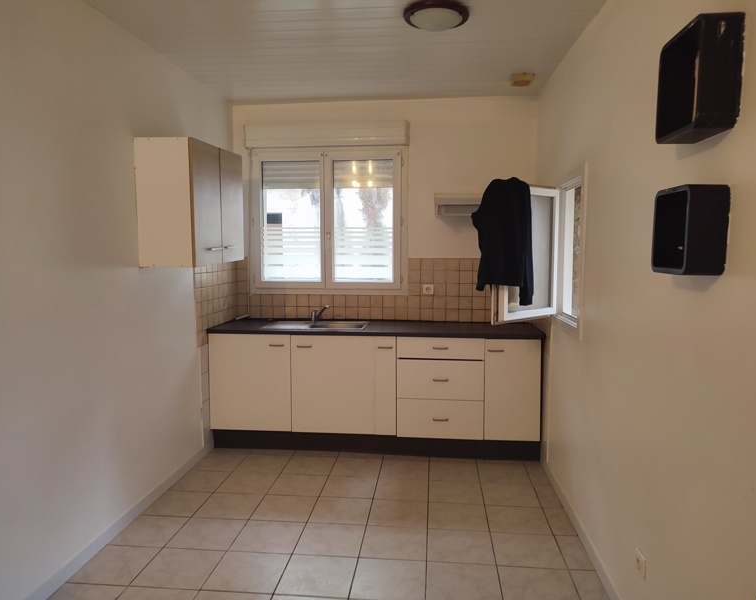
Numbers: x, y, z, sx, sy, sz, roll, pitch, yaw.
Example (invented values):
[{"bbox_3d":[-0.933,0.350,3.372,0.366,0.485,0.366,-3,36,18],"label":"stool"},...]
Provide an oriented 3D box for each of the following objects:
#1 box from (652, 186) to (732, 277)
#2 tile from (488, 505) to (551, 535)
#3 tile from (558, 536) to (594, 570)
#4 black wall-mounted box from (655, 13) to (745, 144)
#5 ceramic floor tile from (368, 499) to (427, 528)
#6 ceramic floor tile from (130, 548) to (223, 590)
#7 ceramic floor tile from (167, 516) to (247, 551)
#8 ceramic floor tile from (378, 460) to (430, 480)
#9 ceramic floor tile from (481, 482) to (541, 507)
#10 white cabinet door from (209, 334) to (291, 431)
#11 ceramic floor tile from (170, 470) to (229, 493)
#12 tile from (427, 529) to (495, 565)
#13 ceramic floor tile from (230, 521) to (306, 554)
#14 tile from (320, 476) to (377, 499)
[{"bbox_3d":[0.865,-0.189,1.547,0.100,0.233,0.226,1,5,6],"label":"box"},{"bbox_3d":[0.776,1.224,3.091,0.326,0.010,0.326,1,5,6],"label":"tile"},{"bbox_3d":[0.969,1.251,2.745,0.118,0.010,0.326,1,5,6],"label":"tile"},{"bbox_3d":[0.882,-0.594,1.535,0.108,0.282,0.235,1,4,6],"label":"black wall-mounted box"},{"bbox_3d":[0.115,1.184,3.066,0.316,0.010,0.311,1,5,6],"label":"ceramic floor tile"},{"bbox_3d":[-0.914,1.246,2.573,0.322,0.010,0.322,1,4,6],"label":"ceramic floor tile"},{"bbox_3d":[-0.863,1.192,2.826,0.315,0.010,0.315,1,4,6],"label":"ceramic floor tile"},{"bbox_3d":[0.181,1.133,3.680,0.315,0.010,0.315,1,4,6],"label":"ceramic floor tile"},{"bbox_3d":[0.782,1.161,3.302,0.315,0.010,0.315,1,4,6],"label":"ceramic floor tile"},{"bbox_3d":[-0.909,0.590,3.965,0.598,0.695,0.020,1,4,7],"label":"white cabinet door"},{"bbox_3d":[-1.144,1.178,3.605,0.288,0.010,0.326,1,5,6],"label":"ceramic floor tile"},{"bbox_3d":[0.403,1.212,2.723,0.316,0.010,0.311,1,5,6],"label":"tile"},{"bbox_3d":[-0.570,1.235,2.896,0.326,0.010,0.326,1,5,6],"label":"ceramic floor tile"},{"bbox_3d":[-0.167,1.153,3.395,0.315,0.010,0.315,1,4,6],"label":"tile"}]

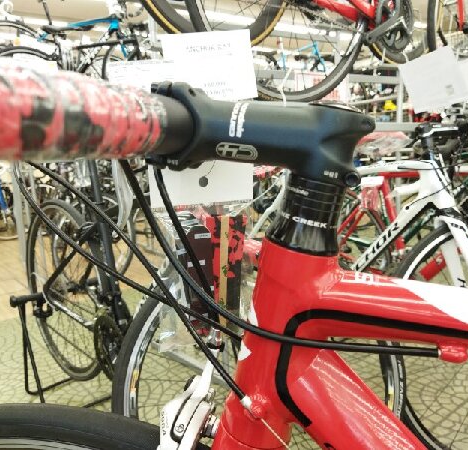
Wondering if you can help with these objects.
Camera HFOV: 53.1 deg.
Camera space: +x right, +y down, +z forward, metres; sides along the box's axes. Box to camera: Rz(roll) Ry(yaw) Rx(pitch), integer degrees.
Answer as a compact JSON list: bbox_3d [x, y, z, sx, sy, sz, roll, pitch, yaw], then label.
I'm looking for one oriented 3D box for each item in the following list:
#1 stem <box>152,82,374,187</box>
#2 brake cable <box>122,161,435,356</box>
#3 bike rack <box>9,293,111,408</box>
[{"bbox_3d":[0.012,-0.053,0.278,0.137,0.053,0.044,9,12,12],"label":"stem"},{"bbox_3d":[0.021,0.016,0.256,0.176,0.129,0.041,-1,10,13],"label":"brake cable"},{"bbox_3d":[-0.566,0.415,1.703,0.385,0.393,0.250,-12,13,-43],"label":"bike rack"}]

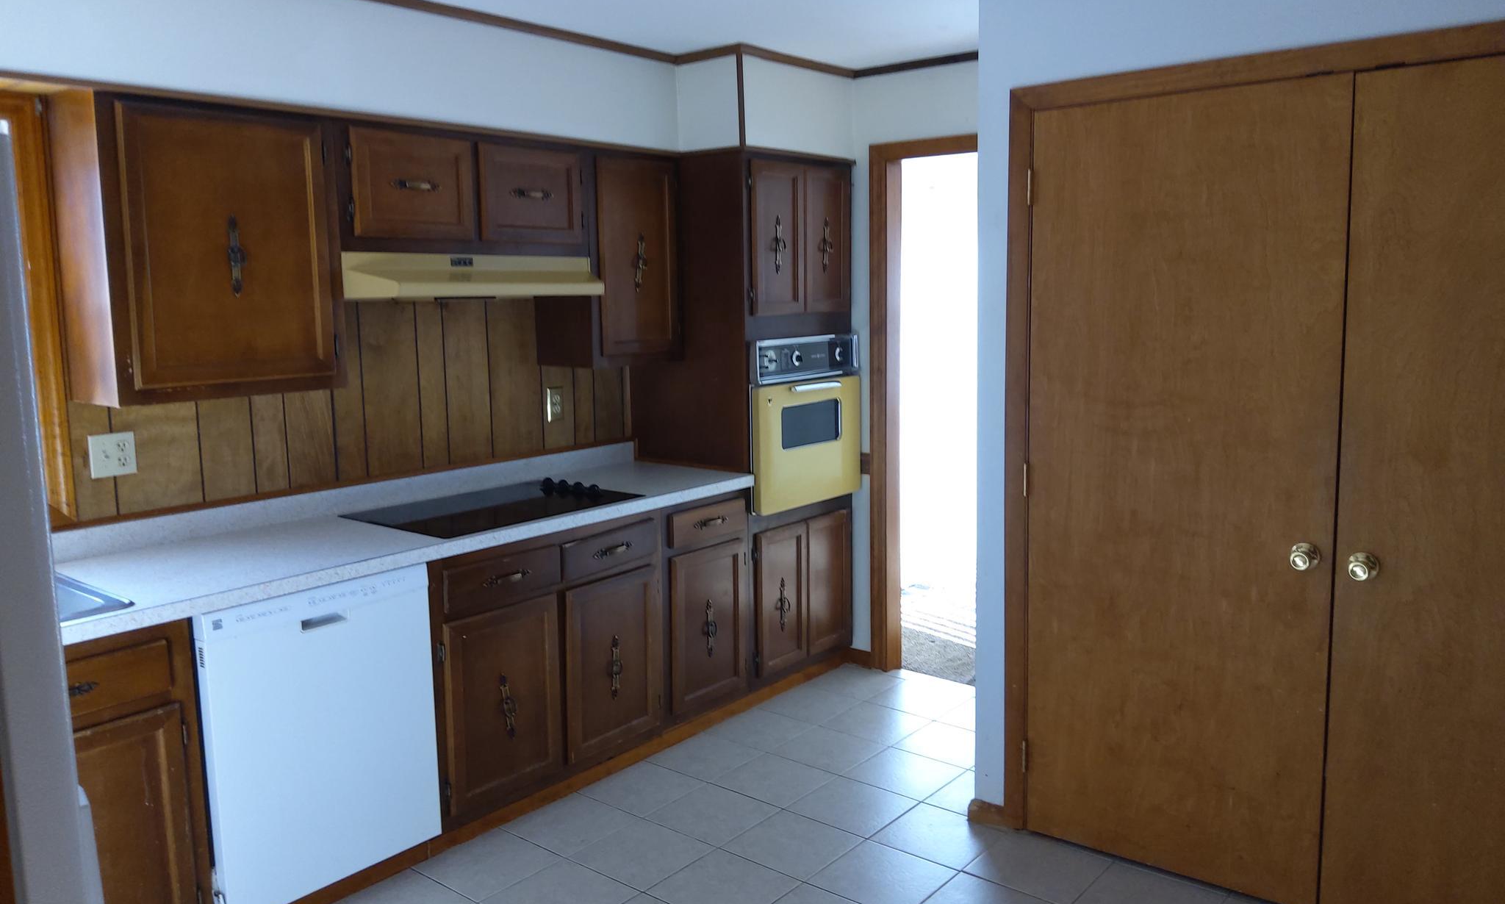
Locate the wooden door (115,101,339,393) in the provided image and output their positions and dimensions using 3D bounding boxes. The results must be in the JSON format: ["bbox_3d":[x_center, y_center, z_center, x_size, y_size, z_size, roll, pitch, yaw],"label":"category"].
[{"bbox_3d":[-1.331,-0.515,2.899,0.022,0.676,0.522,5,10,39],"label":"wooden door"}]

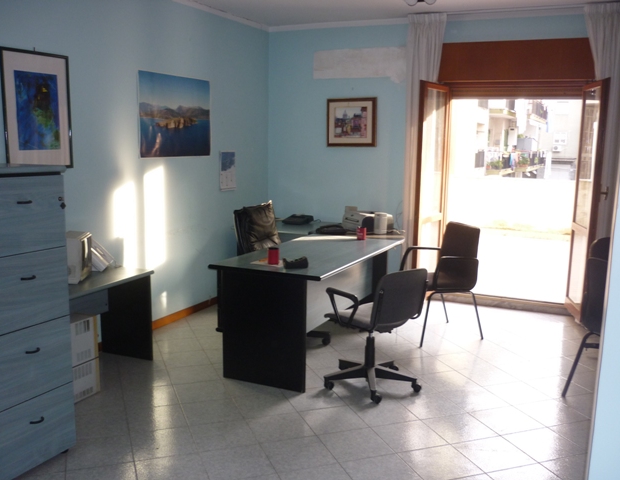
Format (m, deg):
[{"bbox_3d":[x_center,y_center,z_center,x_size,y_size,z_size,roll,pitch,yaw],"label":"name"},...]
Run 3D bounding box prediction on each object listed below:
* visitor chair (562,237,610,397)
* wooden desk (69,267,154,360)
[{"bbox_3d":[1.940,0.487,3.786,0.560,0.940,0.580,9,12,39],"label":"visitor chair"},{"bbox_3d":[-1.492,0.576,3.777,0.470,0.620,1.060,5,10,25],"label":"wooden desk"}]

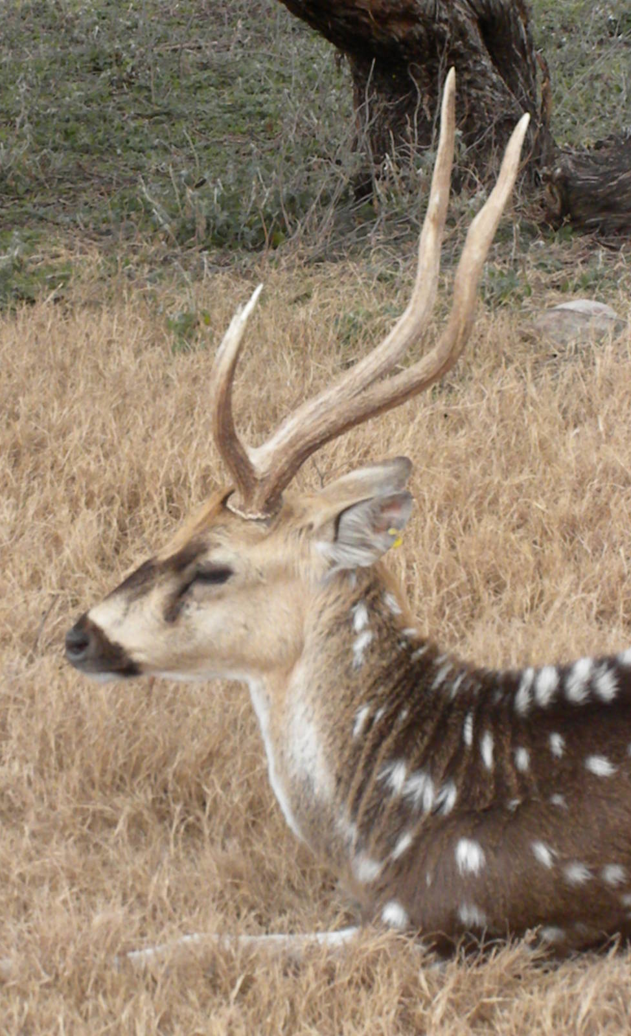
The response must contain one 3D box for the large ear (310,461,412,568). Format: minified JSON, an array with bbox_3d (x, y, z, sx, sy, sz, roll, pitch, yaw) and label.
[{"bbox_3d":[0.057,-0.006,4.230,0.115,0.118,0.100,-2,12,-9],"label":"large ear"}]

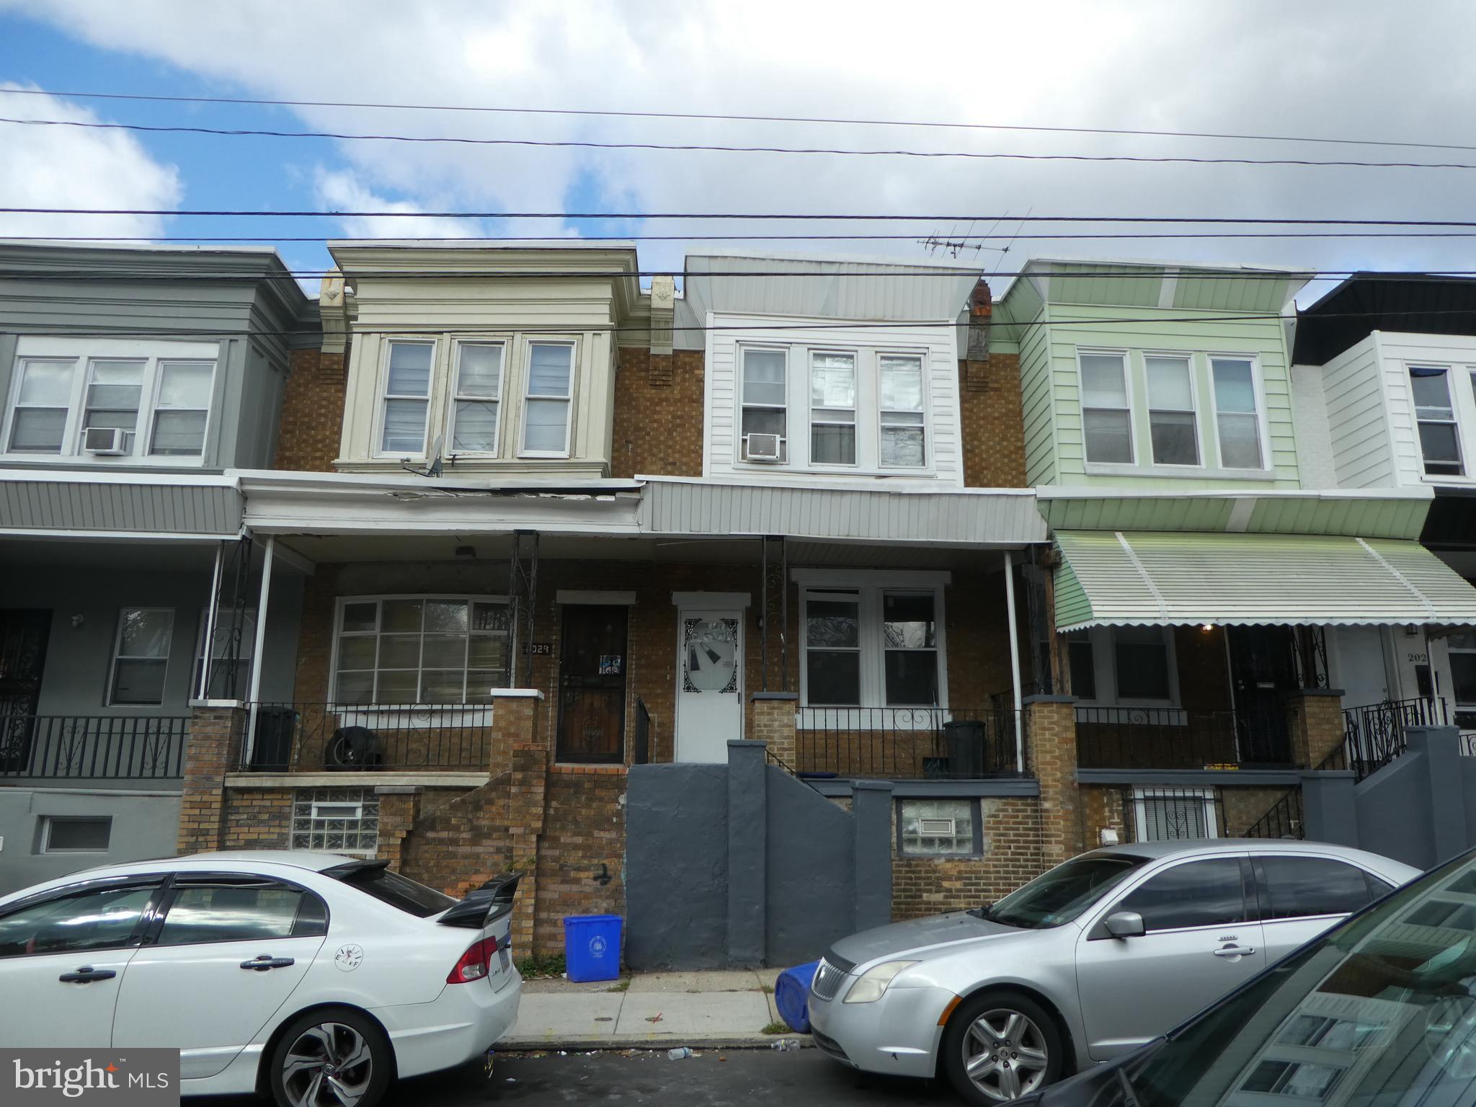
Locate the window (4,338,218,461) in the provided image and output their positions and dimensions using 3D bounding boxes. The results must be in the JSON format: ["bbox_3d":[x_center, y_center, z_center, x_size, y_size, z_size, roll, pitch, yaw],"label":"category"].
[{"bbox_3d":[-7.755,-1.893,12.675,2.409,1.603,0.160,1,-13,-4],"label":"window"}]

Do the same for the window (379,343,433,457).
[{"bbox_3d":[-4.178,-1.974,12.941,0.602,1.558,0.120,1,-13,-4],"label":"window"}]

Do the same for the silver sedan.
[{"bbox_3d":[2.862,2.612,6.671,4.800,1.450,1.840,1,-13,-3],"label":"silver sedan"}]

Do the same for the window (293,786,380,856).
[{"bbox_3d":[-4.390,2.929,11.179,0.940,0.710,0.120,1,-13,-3],"label":"window"}]

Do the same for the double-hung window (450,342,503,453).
[{"bbox_3d":[-3.498,-2.082,13.720,0.650,1.630,0.110,1,-13,-2],"label":"double-hung window"}]

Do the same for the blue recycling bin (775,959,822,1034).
[{"bbox_3d":[0.640,3.225,7.499,0.600,0.500,0.500,1,-11,-32],"label":"blue recycling bin"}]

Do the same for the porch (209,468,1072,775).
[{"bbox_3d":[-1.081,1.048,12.448,9.150,3.450,2.000,1,-13,-3],"label":"porch"}]

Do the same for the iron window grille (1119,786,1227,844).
[{"bbox_3d":[4.894,3.027,11.505,1.150,0.820,0.120,1,-13,-3],"label":"iron window grille"}]

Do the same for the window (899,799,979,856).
[{"bbox_3d":[2.237,3.033,11.340,0.921,0.630,0.120,1,-13,-4],"label":"window"}]

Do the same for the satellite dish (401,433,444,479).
[{"bbox_3d":[-3.806,-1.176,12.351,0.460,0.530,0.460,9,-16,-32],"label":"satellite dish"}]

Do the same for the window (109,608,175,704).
[{"bbox_3d":[-7.680,1.327,13.187,0.667,1.273,0.120,1,-13,-4],"label":"window"}]

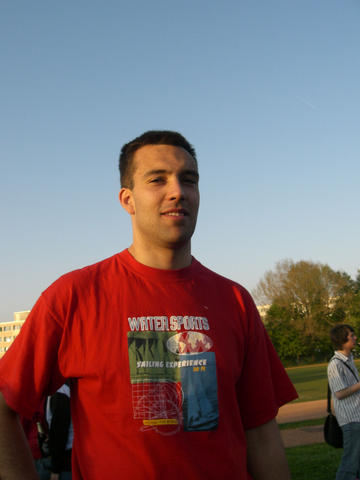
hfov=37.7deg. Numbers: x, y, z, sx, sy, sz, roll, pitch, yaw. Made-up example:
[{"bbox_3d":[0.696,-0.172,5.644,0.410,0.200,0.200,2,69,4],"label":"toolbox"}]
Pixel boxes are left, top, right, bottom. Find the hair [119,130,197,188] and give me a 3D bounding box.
[{"bbox_3d":[-0.045,-0.144,1.145,0.165,0.165,0.195,1,-14,-21],"label":"hair"}]

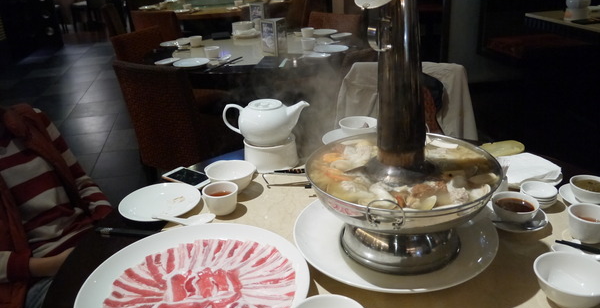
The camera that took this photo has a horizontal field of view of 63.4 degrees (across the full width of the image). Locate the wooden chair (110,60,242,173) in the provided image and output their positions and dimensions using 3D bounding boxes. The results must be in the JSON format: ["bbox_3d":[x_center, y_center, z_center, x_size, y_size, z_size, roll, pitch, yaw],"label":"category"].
[{"bbox_3d":[-0.423,-0.057,2.293,0.467,0.873,0.579,10,26,26],"label":"wooden chair"}]

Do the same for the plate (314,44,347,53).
[{"bbox_3d":[0.164,-0.538,2.527,0.177,0.021,0.177,-2,23,1],"label":"plate"}]

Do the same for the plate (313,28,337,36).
[{"bbox_3d":[0.142,-0.738,2.990,0.173,0.021,0.173,-2,23,1],"label":"plate"}]

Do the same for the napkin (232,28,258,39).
[{"bbox_3d":[-0.336,-0.747,2.995,0.157,0.051,0.132,-2,23,0],"label":"napkin"}]

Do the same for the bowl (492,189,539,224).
[{"bbox_3d":[0.411,0.107,0.930,0.087,0.038,0.087,-2,23,1],"label":"bowl"}]

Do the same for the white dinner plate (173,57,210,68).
[{"bbox_3d":[-0.547,-0.457,2.466,0.183,0.021,0.183,-3,23,0],"label":"white dinner plate"}]

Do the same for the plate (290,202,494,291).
[{"bbox_3d":[0.166,0.150,0.888,0.357,0.033,0.357,-2,23,1],"label":"plate"}]

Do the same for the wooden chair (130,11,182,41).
[{"bbox_3d":[-1.055,-0.863,4.294,0.460,0.833,0.540,9,26,26],"label":"wooden chair"}]

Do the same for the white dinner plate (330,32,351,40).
[{"bbox_3d":[0.244,-0.689,2.858,0.137,0.022,0.132,-2,23,1],"label":"white dinner plate"}]

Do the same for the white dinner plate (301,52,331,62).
[{"bbox_3d":[0.085,-0.477,2.393,0.136,0.019,0.136,-3,23,0],"label":"white dinner plate"}]

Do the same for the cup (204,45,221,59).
[{"bbox_3d":[-0.453,-0.525,2.523,0.075,0.053,0.075,-3,23,0],"label":"cup"}]

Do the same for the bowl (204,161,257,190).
[{"bbox_3d":[-0.164,0.062,1.168,0.121,0.052,0.121,-3,23,0],"label":"bowl"}]

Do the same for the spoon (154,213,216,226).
[{"bbox_3d":[-0.226,0.131,0.969,0.126,0.038,0.043,-10,24,-17],"label":"spoon"}]

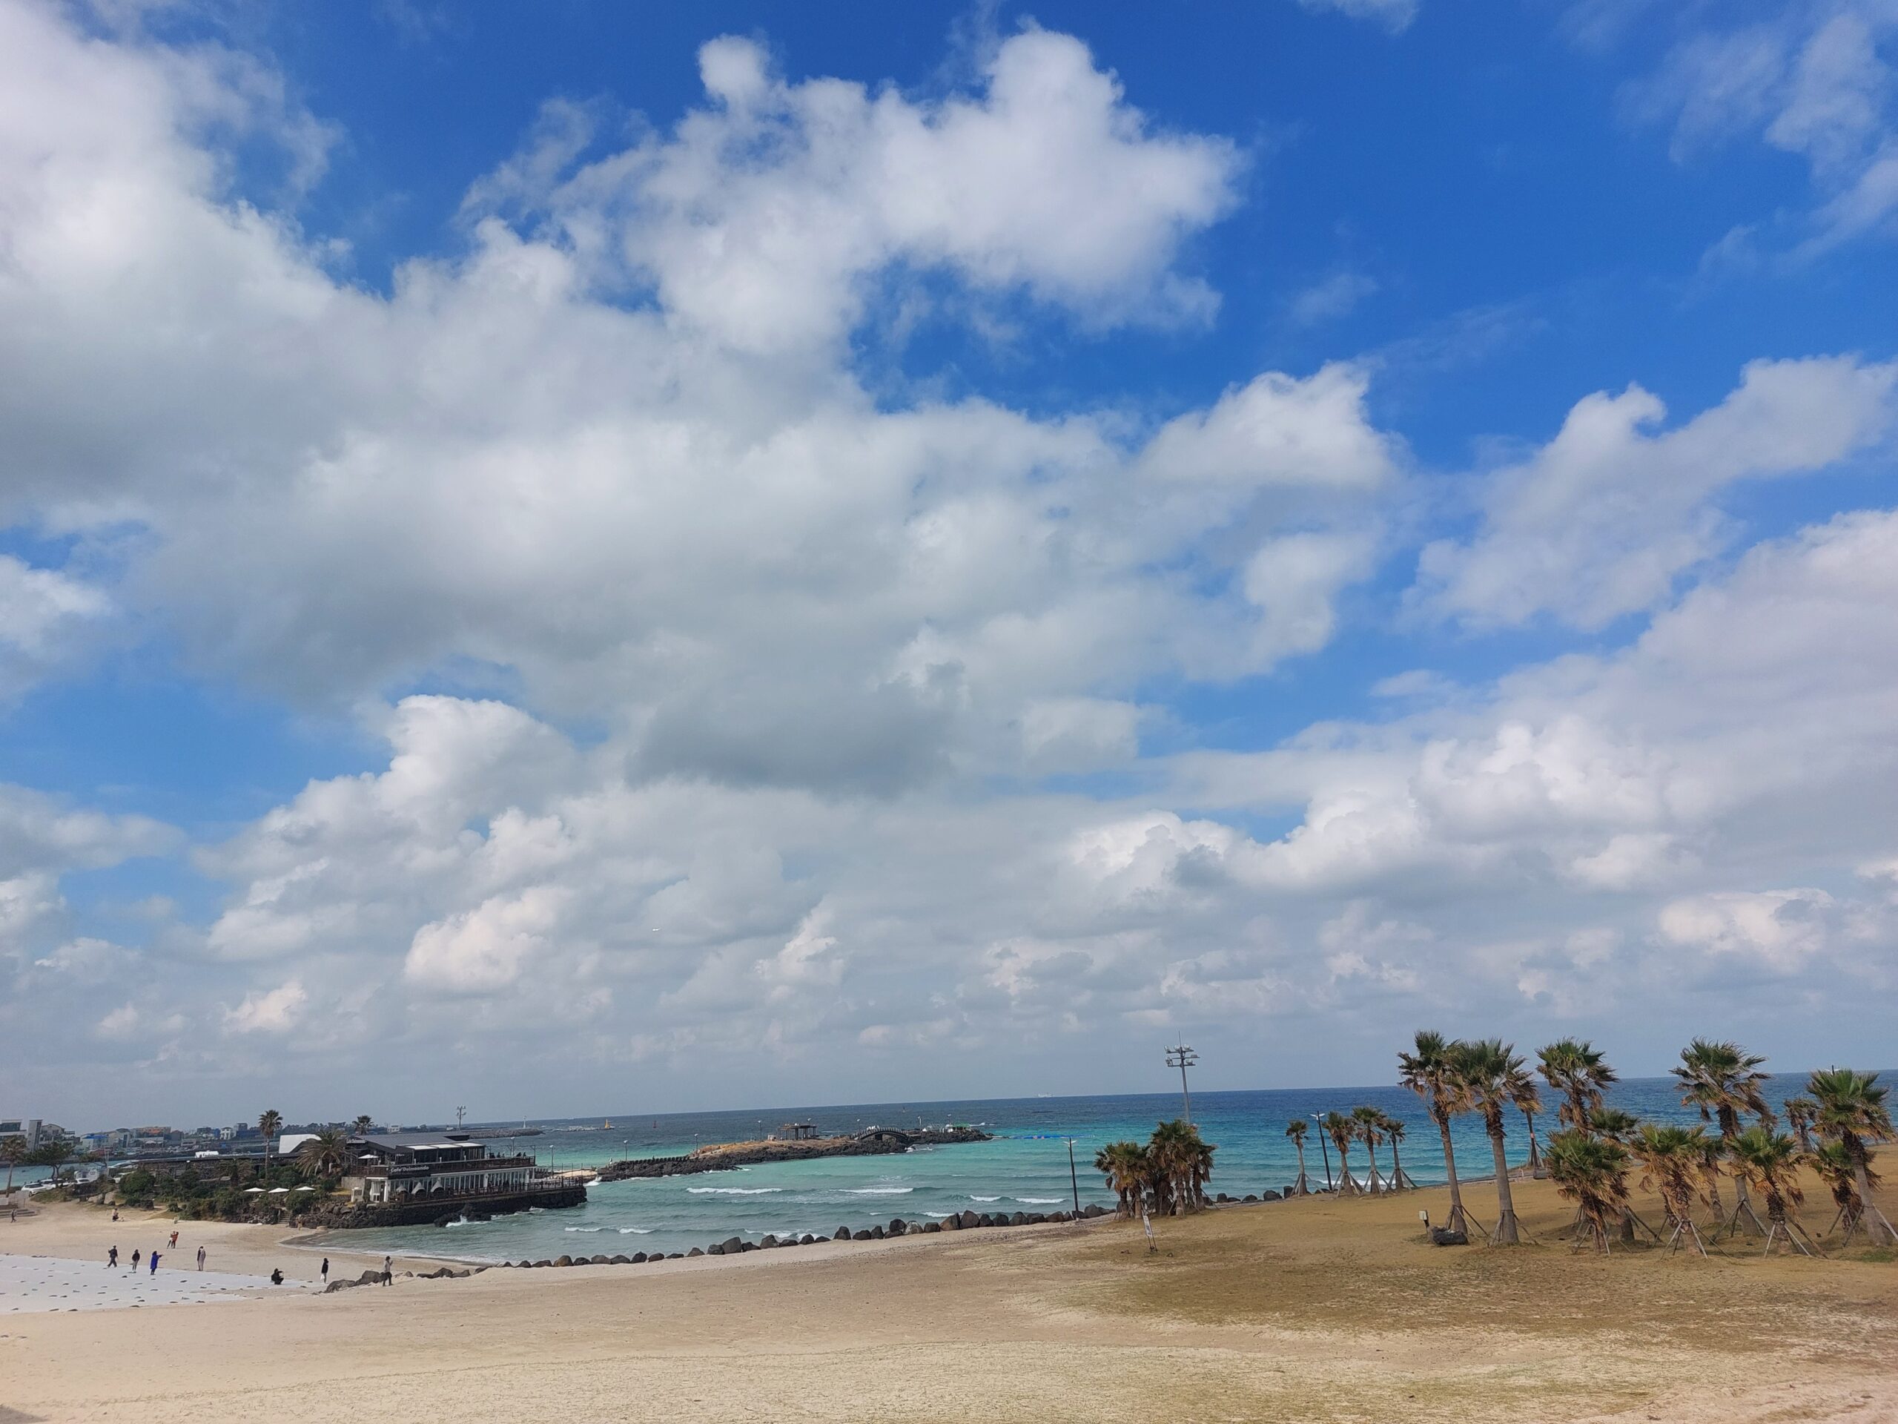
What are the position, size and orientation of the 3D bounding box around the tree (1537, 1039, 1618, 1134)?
[{"bbox_3d":[35.018,23.369,75.471,4.325,10.457,4.325,-9,-17,22],"label":"tree"}]

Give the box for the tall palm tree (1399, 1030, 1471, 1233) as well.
[{"bbox_3d":[23.536,19.891,65.260,3.500,9.260,3.500,-7,-17,18],"label":"tall palm tree"}]

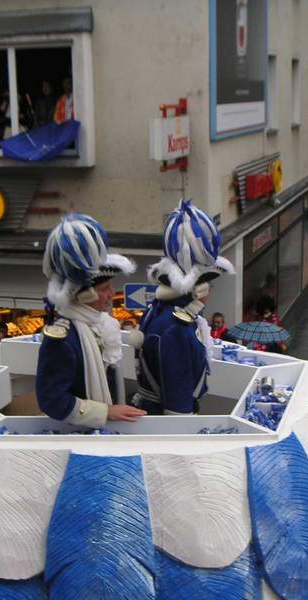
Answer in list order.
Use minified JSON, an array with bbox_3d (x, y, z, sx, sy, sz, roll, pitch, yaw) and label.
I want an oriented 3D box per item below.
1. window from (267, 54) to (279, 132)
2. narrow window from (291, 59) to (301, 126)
[{"bbox_3d":[2.223,-3.895,16.654,0.160,1.394,0.977,3,14,18],"label":"window"},{"bbox_3d":[3.044,-4.474,19.041,0.160,1.383,1.068,3,14,18],"label":"narrow window"}]

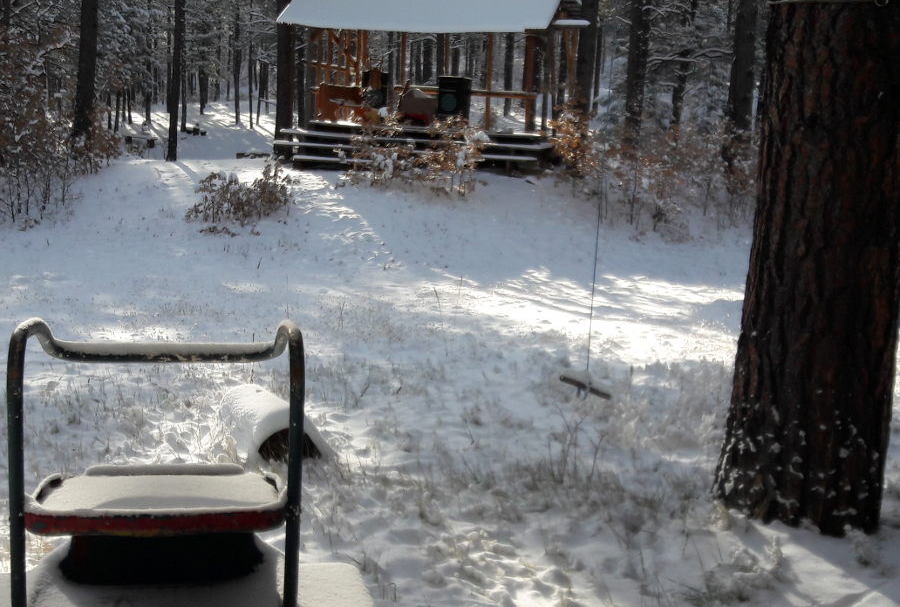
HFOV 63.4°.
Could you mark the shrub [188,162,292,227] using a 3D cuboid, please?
[{"bbox_3d":[-3.152,-1.617,10.800,1.478,0.892,1.100,3,12,0],"label":"shrub"}]

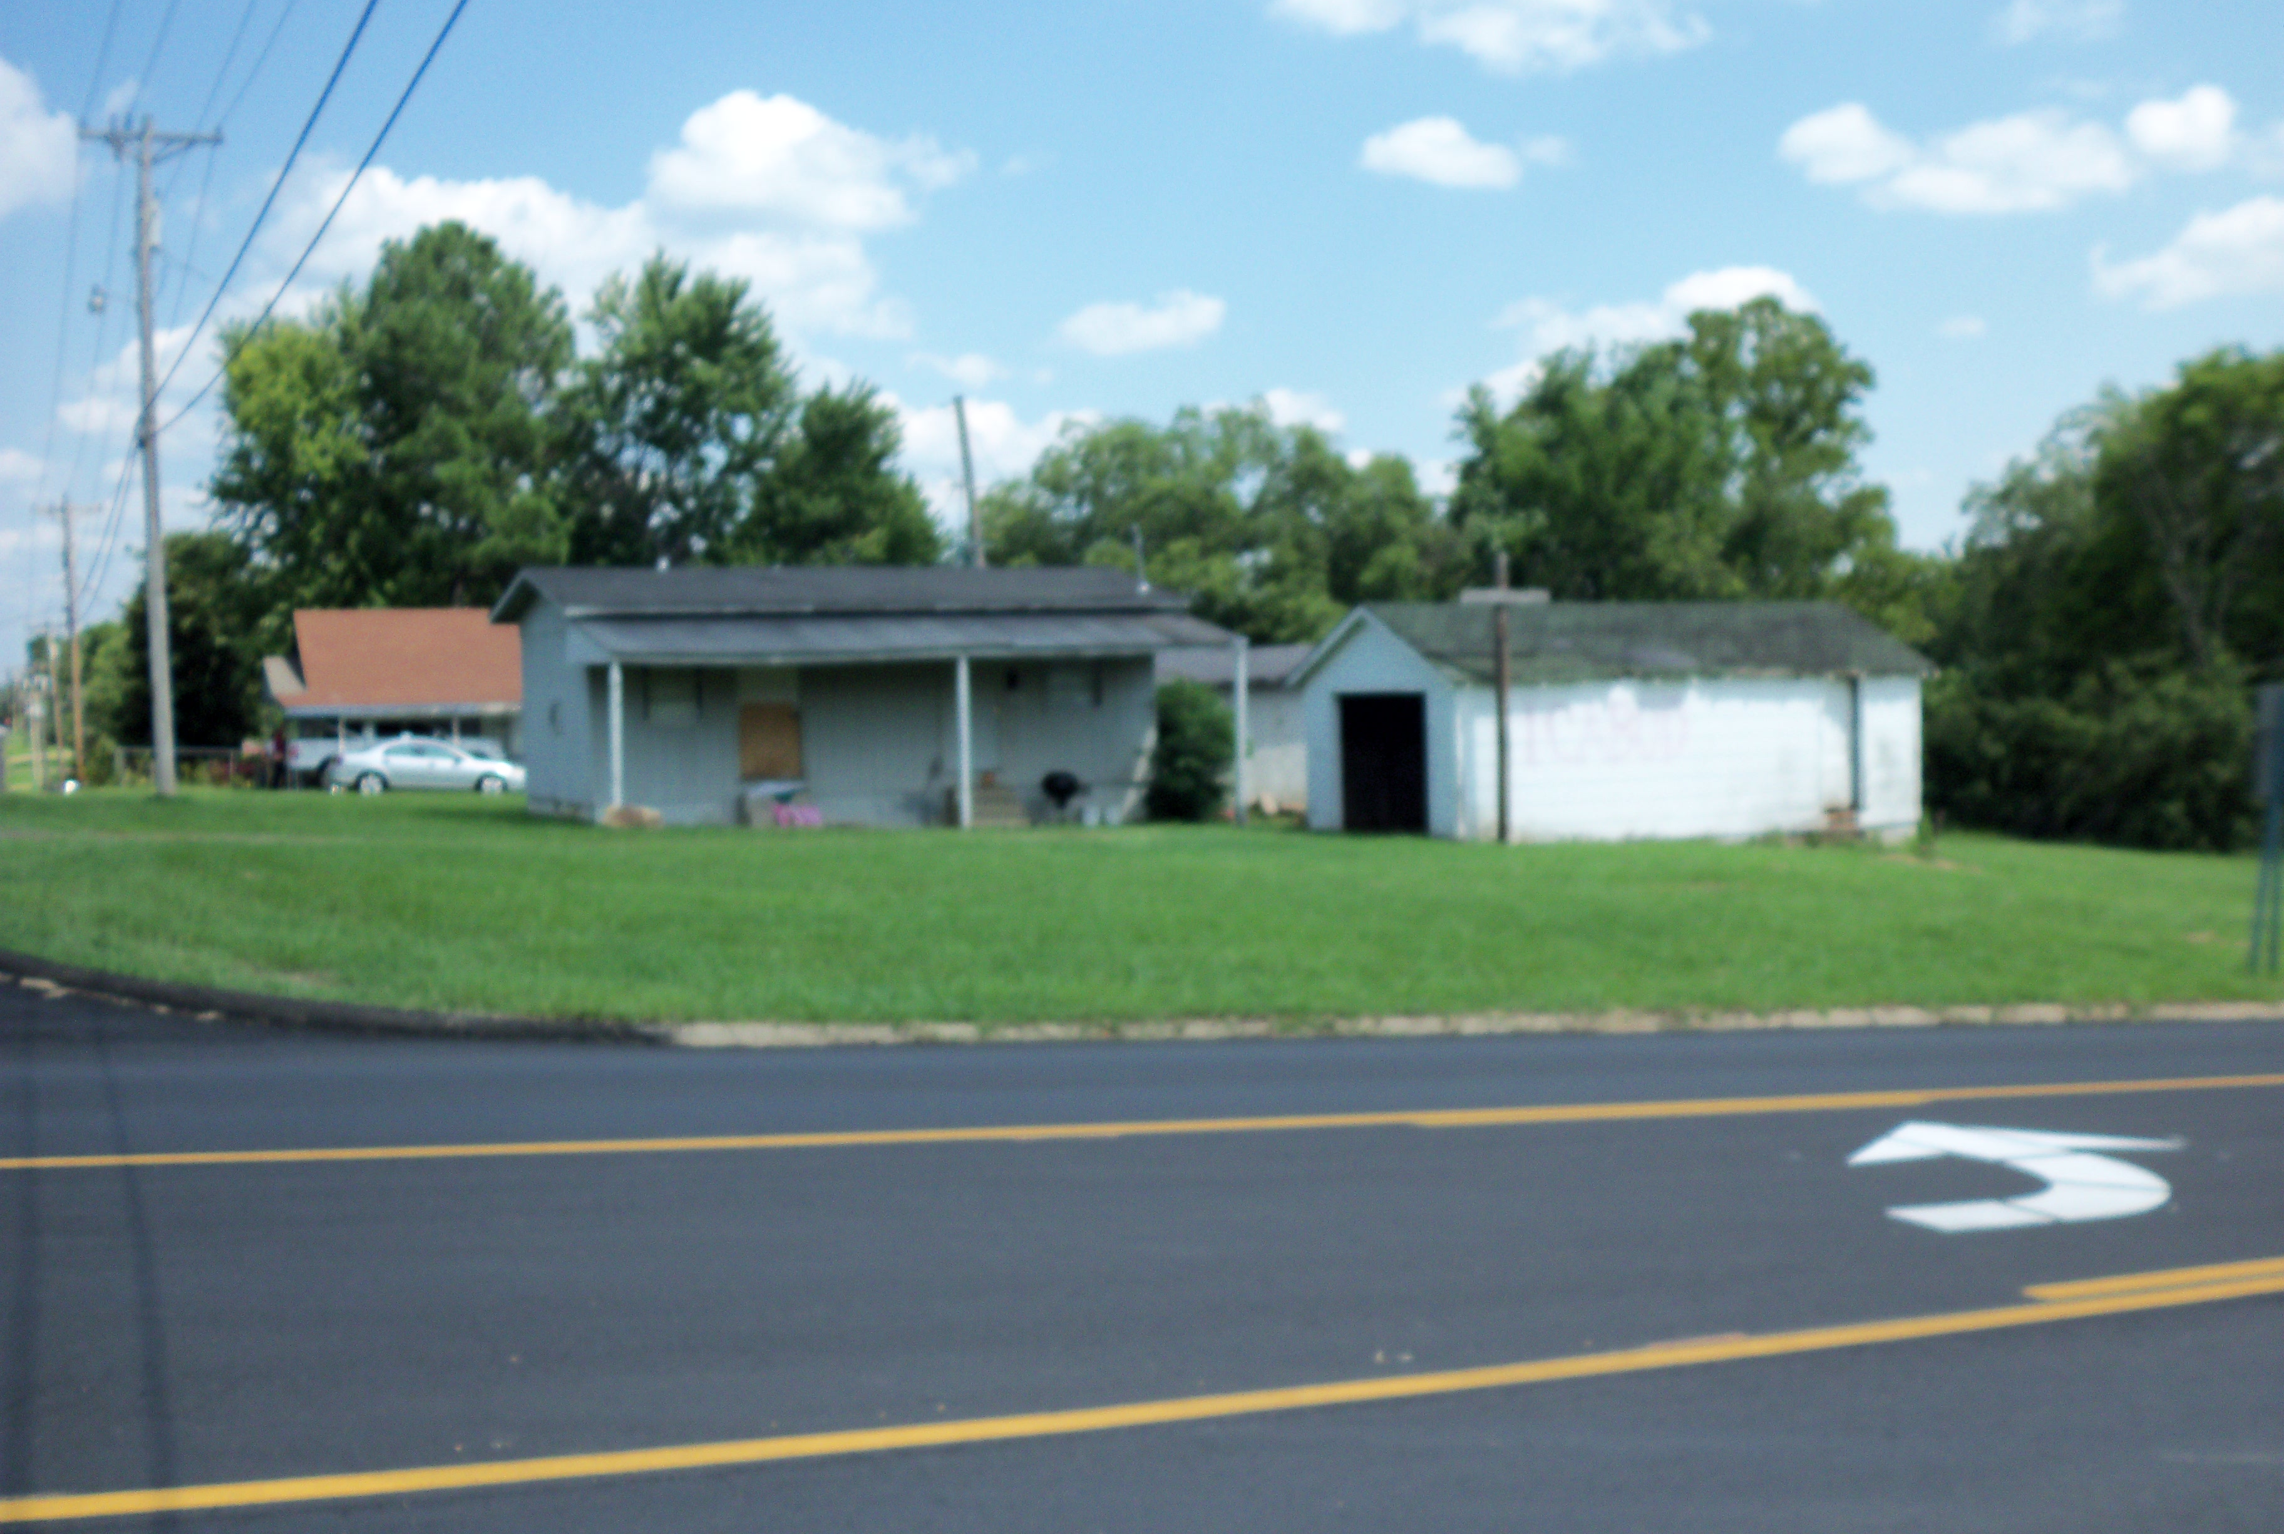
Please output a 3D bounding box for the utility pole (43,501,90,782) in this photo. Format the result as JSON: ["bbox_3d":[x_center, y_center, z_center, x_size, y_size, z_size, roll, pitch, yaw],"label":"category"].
[{"bbox_3d":[-42.797,-5.030,89.863,2.200,11.287,0.350,-2,2,-27],"label":"utility pole"}]

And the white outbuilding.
[{"bbox_3d":[7.744,-0.907,36.444,10.049,3.503,4.129,-3,2,-29],"label":"white outbuilding"}]

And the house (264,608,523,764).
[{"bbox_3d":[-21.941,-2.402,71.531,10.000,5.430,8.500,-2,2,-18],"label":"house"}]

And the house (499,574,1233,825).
[{"bbox_3d":[-4.706,-1.353,37.618,10.567,4.157,7.324,-2,2,-27],"label":"house"}]

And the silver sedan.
[{"bbox_3d":[-17.167,-0.195,54.580,4.800,1.460,1.820,-2,2,-12],"label":"silver sedan"}]

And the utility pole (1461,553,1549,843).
[{"bbox_3d":[5.034,-0.960,31.490,1.450,4.056,0.200,-2,2,-25],"label":"utility pole"}]

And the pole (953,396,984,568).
[{"bbox_3d":[-3.854,-4.351,54.899,0.280,9.509,0.280,-8,2,0],"label":"pole"}]

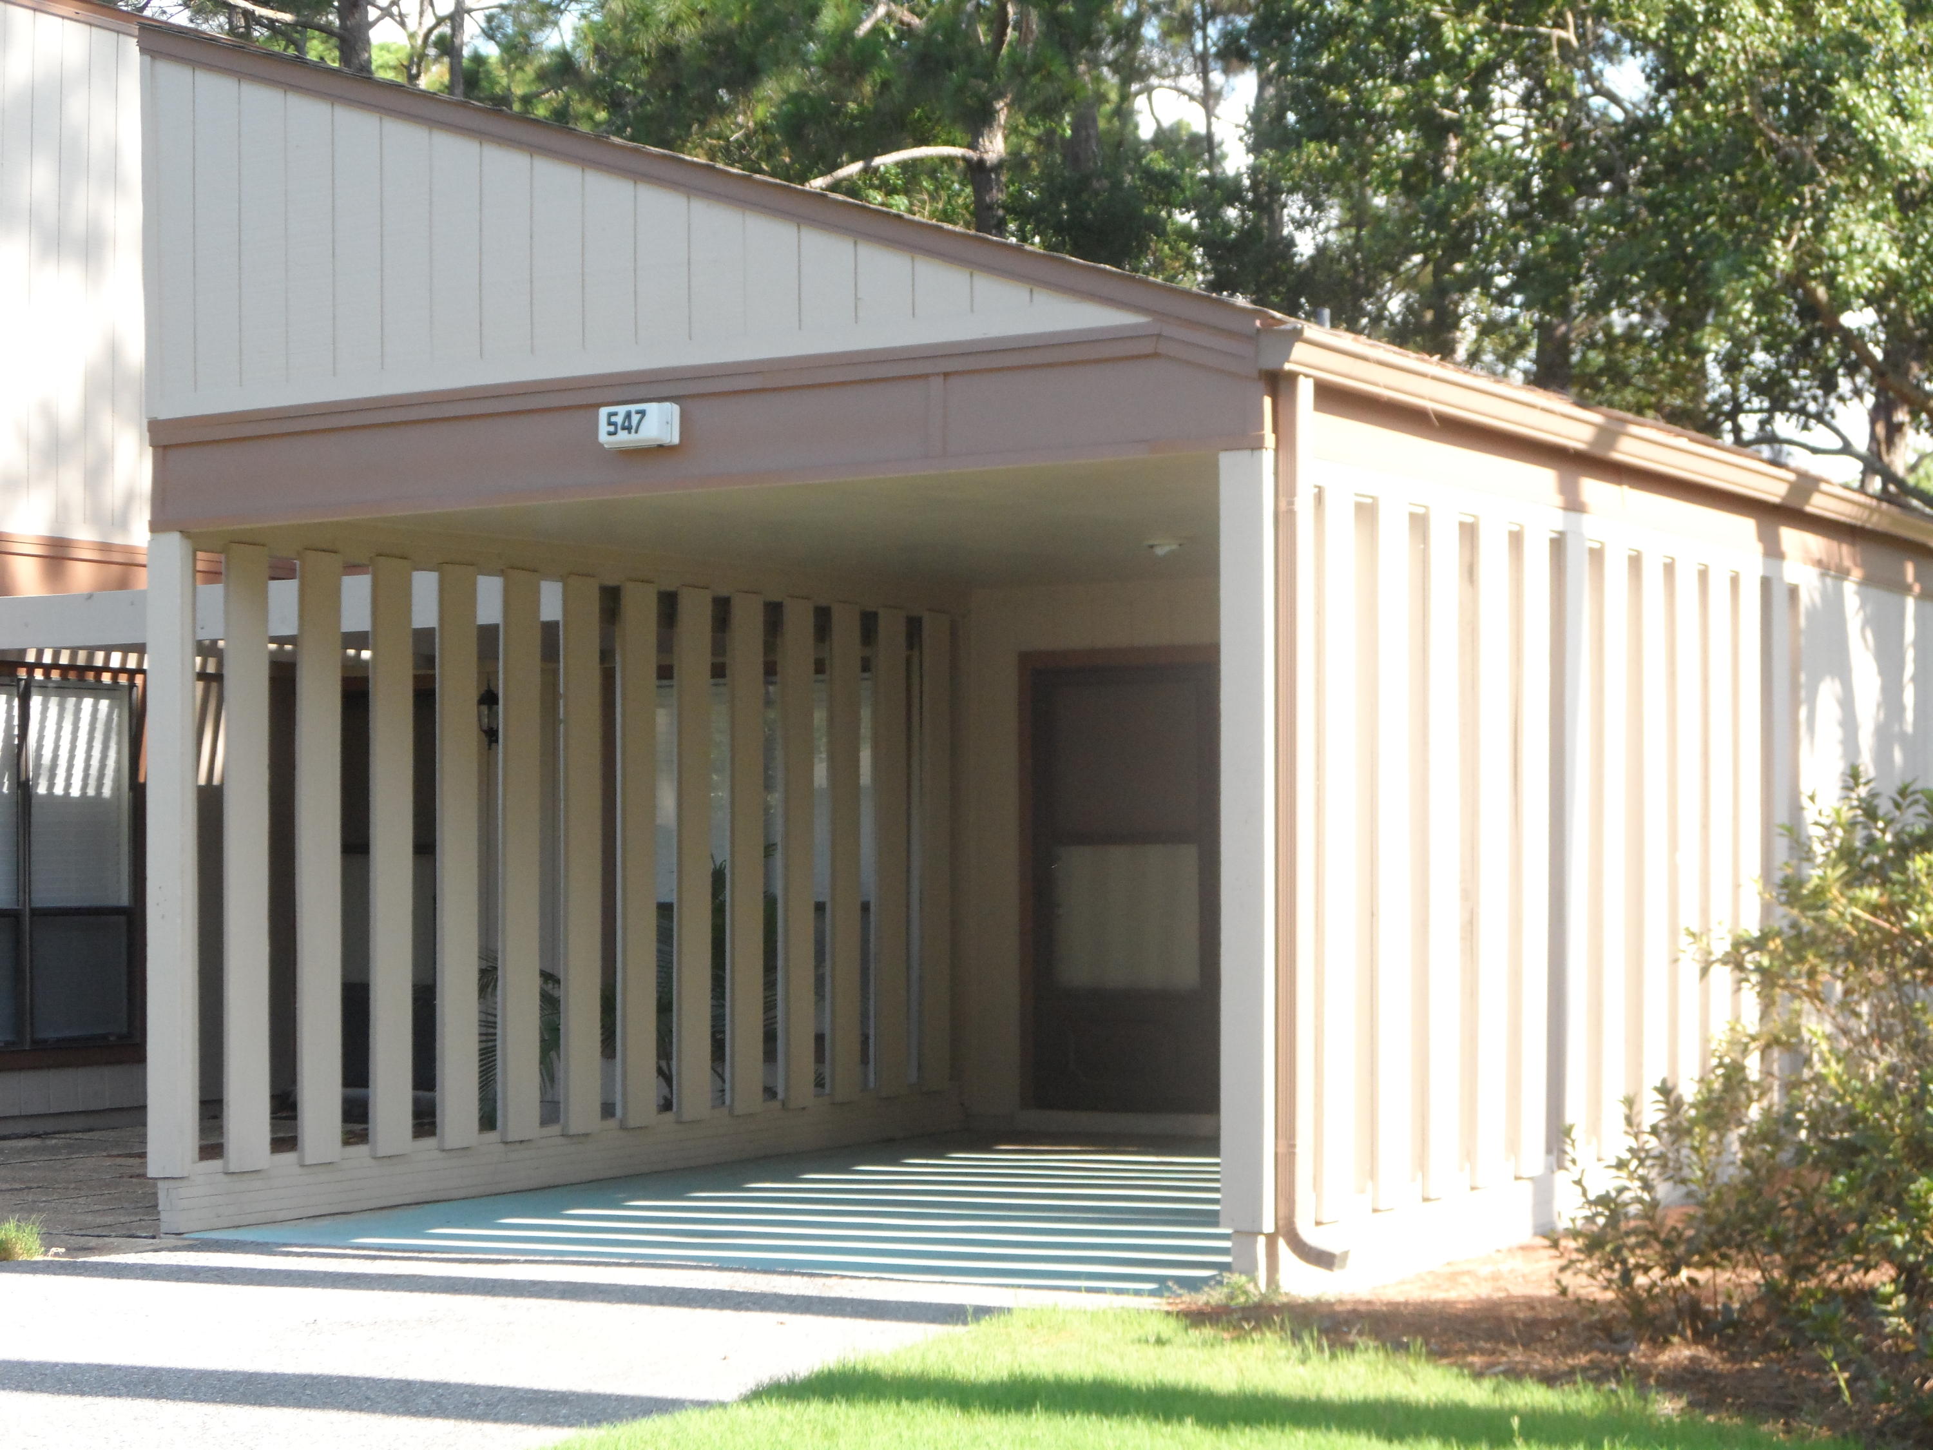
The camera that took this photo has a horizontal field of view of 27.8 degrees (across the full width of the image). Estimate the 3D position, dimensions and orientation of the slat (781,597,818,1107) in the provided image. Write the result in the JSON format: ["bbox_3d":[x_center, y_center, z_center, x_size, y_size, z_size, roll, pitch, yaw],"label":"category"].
[{"bbox_3d":[-0.731,0.551,16.804,0.030,2.201,0.222,-1,-2,28],"label":"slat"}]

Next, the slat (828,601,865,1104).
[{"bbox_3d":[-0.531,0.559,17.137,0.035,2.190,0.215,-1,-2,28],"label":"slat"}]

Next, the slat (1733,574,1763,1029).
[{"bbox_3d":[3.089,0.491,15.418,0.030,2.197,0.230,-1,-2,28],"label":"slat"}]

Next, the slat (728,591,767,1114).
[{"bbox_3d":[-0.927,0.540,16.445,0.035,2.190,0.215,-1,-2,28],"label":"slat"}]

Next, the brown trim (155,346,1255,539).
[{"bbox_3d":[-0.956,-0.858,12.205,4.270,0.310,0.070,-2,-2,32],"label":"brown trim"}]

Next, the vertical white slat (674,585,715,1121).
[{"bbox_3d":[-1.122,0.531,16.102,0.035,2.190,0.215,-1,-2,28],"label":"vertical white slat"}]

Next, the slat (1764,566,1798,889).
[{"bbox_3d":[3.216,0.462,15.511,0.035,2.170,0.215,-1,-2,28],"label":"slat"}]

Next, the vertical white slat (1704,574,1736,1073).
[{"bbox_3d":[2.899,0.482,15.060,0.030,2.197,0.230,-1,-2,28],"label":"vertical white slat"}]

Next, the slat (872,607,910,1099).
[{"bbox_3d":[-0.345,0.570,17.515,0.030,2.196,0.222,-1,-2,28],"label":"slat"}]

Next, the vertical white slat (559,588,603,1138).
[{"bbox_3d":[-1.519,0.508,15.347,0.030,2.204,0.222,-1,-2,28],"label":"vertical white slat"}]

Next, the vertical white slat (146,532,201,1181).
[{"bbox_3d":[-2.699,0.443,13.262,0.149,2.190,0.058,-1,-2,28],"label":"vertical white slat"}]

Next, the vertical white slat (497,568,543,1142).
[{"bbox_3d":[-1.721,0.501,15.053,0.035,2.190,0.215,-1,-2,28],"label":"vertical white slat"}]

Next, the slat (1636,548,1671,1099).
[{"bbox_3d":[2.520,0.462,14.347,0.030,2.200,0.230,-1,-2,28],"label":"slat"}]

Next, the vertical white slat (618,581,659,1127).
[{"bbox_3d":[-1.324,0.518,15.708,0.030,2.205,0.222,-1,-2,28],"label":"vertical white slat"}]

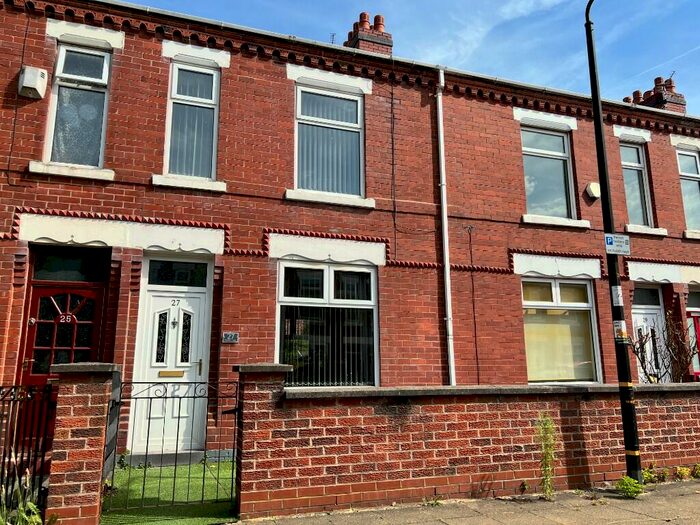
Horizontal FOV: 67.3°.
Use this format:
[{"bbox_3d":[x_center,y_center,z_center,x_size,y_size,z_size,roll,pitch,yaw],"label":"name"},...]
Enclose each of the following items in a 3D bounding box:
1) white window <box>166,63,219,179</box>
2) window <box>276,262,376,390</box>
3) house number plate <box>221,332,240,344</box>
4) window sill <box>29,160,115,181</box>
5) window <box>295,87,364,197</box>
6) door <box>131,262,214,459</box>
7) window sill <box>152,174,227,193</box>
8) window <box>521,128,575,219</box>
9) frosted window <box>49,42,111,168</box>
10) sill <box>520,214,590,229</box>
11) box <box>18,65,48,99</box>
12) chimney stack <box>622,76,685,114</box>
[{"bbox_3d":[-2.175,-1.908,7.298,0.667,1.726,0.100,4,-13,-19],"label":"white window"},{"bbox_3d":[-0.324,0.883,7.365,1.494,1.769,0.100,4,-13,-19],"label":"window"},{"bbox_3d":[-1.522,0.965,6.707,0.200,0.137,0.018,4,-12,-18],"label":"house number plate"},{"bbox_3d":[-3.443,-1.111,6.561,0.931,0.134,0.160,4,-13,-19],"label":"window sill"},{"bbox_3d":[-0.321,-1.800,7.960,1.040,1.680,0.090,4,-12,-18],"label":"window"},{"bbox_3d":[-2.246,1.115,6.670,0.895,2.445,0.080,4,-12,-18],"label":"door"},{"bbox_3d":[-2.116,-1.023,6.966,0.927,0.130,0.160,4,-12,-18],"label":"window sill"},{"bbox_3d":[3.384,-1.538,9.094,1.095,1.670,0.080,4,-12,-18],"label":"window"},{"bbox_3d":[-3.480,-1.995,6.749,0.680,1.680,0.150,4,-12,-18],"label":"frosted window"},{"bbox_3d":[3.479,-0.674,8.943,1.379,0.134,0.160,4,-13,-19],"label":"sill"},{"bbox_3d":[-3.919,-2.238,6.491,0.285,0.375,0.120,4,-12,-18],"label":"box"},{"bbox_3d":[8.999,-4.489,15.538,0.860,1.300,1.280,4,-12,-18],"label":"chimney stack"}]

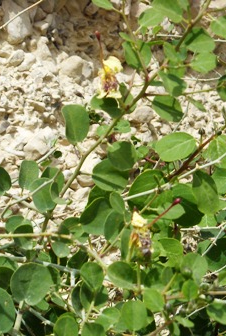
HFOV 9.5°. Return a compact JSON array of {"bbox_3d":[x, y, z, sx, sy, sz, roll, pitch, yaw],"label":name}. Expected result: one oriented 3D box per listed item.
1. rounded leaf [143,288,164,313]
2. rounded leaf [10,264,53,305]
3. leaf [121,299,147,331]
[{"bbox_3d":[0.038,0.125,1.280,0.021,0.028,0.008,-41,-11,-18],"label":"rounded leaf"},{"bbox_3d":[-0.081,0.116,1.370,0.042,0.045,0.012,0,-20,0],"label":"rounded leaf"},{"bbox_3d":[0.019,0.137,1.260,0.025,0.030,0.008,0,-18,0],"label":"leaf"}]

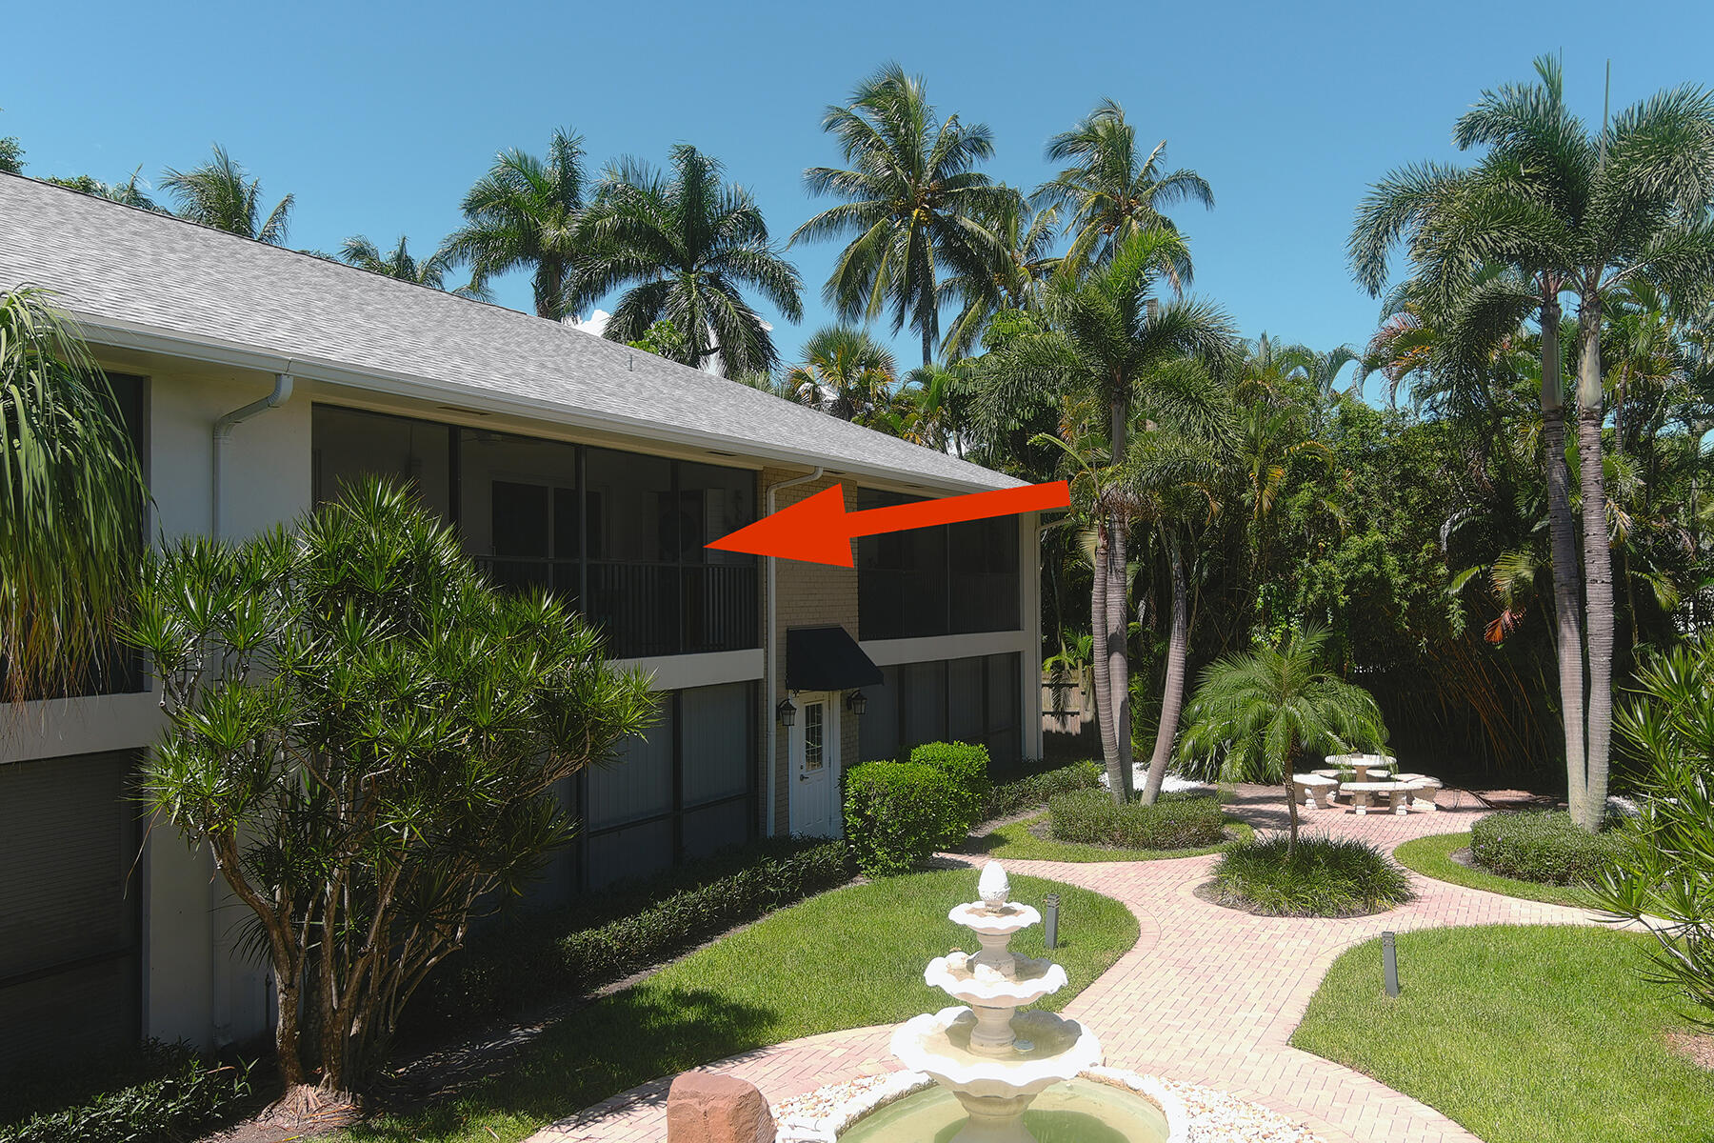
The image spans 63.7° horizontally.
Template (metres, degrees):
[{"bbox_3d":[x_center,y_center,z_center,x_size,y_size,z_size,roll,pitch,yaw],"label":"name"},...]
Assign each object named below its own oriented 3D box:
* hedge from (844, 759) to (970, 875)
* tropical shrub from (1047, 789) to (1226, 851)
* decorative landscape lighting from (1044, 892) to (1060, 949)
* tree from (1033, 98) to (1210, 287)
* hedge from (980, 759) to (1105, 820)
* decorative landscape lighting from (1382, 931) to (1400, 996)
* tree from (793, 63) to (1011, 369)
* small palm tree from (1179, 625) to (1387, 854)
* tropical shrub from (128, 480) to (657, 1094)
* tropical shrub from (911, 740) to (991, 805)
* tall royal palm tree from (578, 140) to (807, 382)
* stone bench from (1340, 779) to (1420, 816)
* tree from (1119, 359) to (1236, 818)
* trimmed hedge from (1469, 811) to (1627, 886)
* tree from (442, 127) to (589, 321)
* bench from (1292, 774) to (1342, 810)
[{"bbox_3d":[0.540,3.097,17.356,1.150,1.260,1.200,0,-1,27],"label":"hedge"},{"bbox_3d":[4.061,3.524,19.748,2.300,0.460,2.650,0,-1,27],"label":"tropical shrub"},{"bbox_3d":[1.900,3.401,13.404,0.090,0.530,0.090,2,-1,27],"label":"decorative landscape lighting"},{"bbox_3d":[7.701,-4.815,40.071,5.100,17.700,5.100,0,-1,0],"label":"tree"},{"bbox_3d":[3.150,3.571,22.753,0.900,0.450,4.200,-1,-1,33],"label":"hedge"},{"bbox_3d":[4.550,3.364,11.804,0.090,0.560,0.090,-5,-1,27],"label":"decorative landscape lighting"},{"bbox_3d":[1.450,-5.708,42.089,6.800,19.600,6.800,0,-1,0],"label":"tree"},{"bbox_3d":[4.970,2.170,16.170,2.400,3.080,2.350,0,-1,0],"label":"small palm tree"},{"bbox_3d":[-3.300,1.491,9.829,3.600,4.250,3.300,0,-1,0],"label":"tropical shrub"},{"bbox_3d":[1.270,3.060,18.900,1.050,1.300,1.050,0,-1,27],"label":"tropical shrub"},{"bbox_3d":[-4.800,-4.138,40.066,6.500,16.400,6.400,0,-1,0],"label":"tall royal palm tree"},{"bbox_3d":[8.170,3.559,21.503,1.220,0.440,0.480,0,-1,2],"label":"stone bench"},{"bbox_3d":[4.500,0.377,19.597,1.800,6.750,1.900,0,-1,0],"label":"tree"},{"bbox_3d":[8.949,3.492,17.447,2.200,0.460,2.700,0,-1,27],"label":"trimmed hedge"},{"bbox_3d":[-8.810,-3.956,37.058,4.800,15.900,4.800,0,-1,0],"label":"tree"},{"bbox_3d":[7.380,3.585,22.299,0.500,0.430,1.150,0,-1,-6],"label":"bench"}]

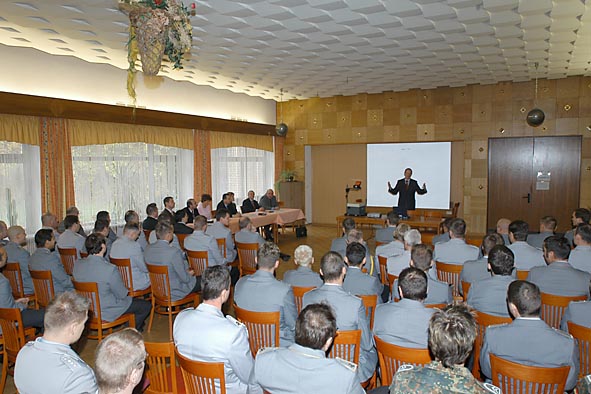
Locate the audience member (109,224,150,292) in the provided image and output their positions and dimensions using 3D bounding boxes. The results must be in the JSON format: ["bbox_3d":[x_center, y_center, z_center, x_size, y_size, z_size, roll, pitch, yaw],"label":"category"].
[{"bbox_3d":[-1.925,0.945,5.333,0.540,1.300,0.800,2,6,29],"label":"audience member"}]

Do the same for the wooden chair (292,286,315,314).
[{"bbox_3d":[0.188,1.253,4.091,0.450,0.870,0.500,2,6,29],"label":"wooden chair"}]

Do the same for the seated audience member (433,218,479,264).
[{"bbox_3d":[1.905,0.907,4.899,0.530,1.320,0.740,2,5,20],"label":"seated audience member"}]

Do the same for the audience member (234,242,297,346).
[{"bbox_3d":[-0.164,1.070,3.642,0.520,1.380,0.800,2,6,28],"label":"audience member"}]

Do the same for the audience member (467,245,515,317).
[{"bbox_3d":[1.743,1.068,3.467,0.530,1.380,0.800,3,6,31],"label":"audience member"}]

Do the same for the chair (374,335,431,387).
[{"bbox_3d":[0.835,1.373,2.898,0.450,0.900,0.500,3,6,32],"label":"chair"}]

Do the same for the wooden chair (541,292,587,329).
[{"bbox_3d":[2.415,1.253,3.801,0.450,0.870,0.500,2,6,24],"label":"wooden chair"}]

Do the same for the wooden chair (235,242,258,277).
[{"bbox_3d":[-0.553,1.068,5.906,0.440,0.880,0.520,3,5,35],"label":"wooden chair"}]

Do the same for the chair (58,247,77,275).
[{"bbox_3d":[-3.098,1.116,5.955,0.450,0.870,0.500,2,6,29],"label":"chair"}]

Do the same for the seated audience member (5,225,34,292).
[{"bbox_3d":[-3.235,0.948,5.131,0.520,1.250,0.760,3,6,30],"label":"seated audience member"}]

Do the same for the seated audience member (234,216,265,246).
[{"bbox_3d":[-0.555,0.875,6.099,0.520,1.200,0.740,2,6,28],"label":"seated audience member"}]

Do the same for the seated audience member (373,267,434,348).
[{"bbox_3d":[0.840,1.082,2.899,0.520,1.290,0.820,1,5,22],"label":"seated audience member"}]

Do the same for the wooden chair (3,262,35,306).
[{"bbox_3d":[-3.267,1.204,5.081,0.450,0.900,0.500,3,6,31],"label":"wooden chair"}]

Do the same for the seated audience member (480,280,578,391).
[{"bbox_3d":[1.385,1.103,2.577,0.540,1.290,0.820,1,5,22],"label":"seated audience member"}]

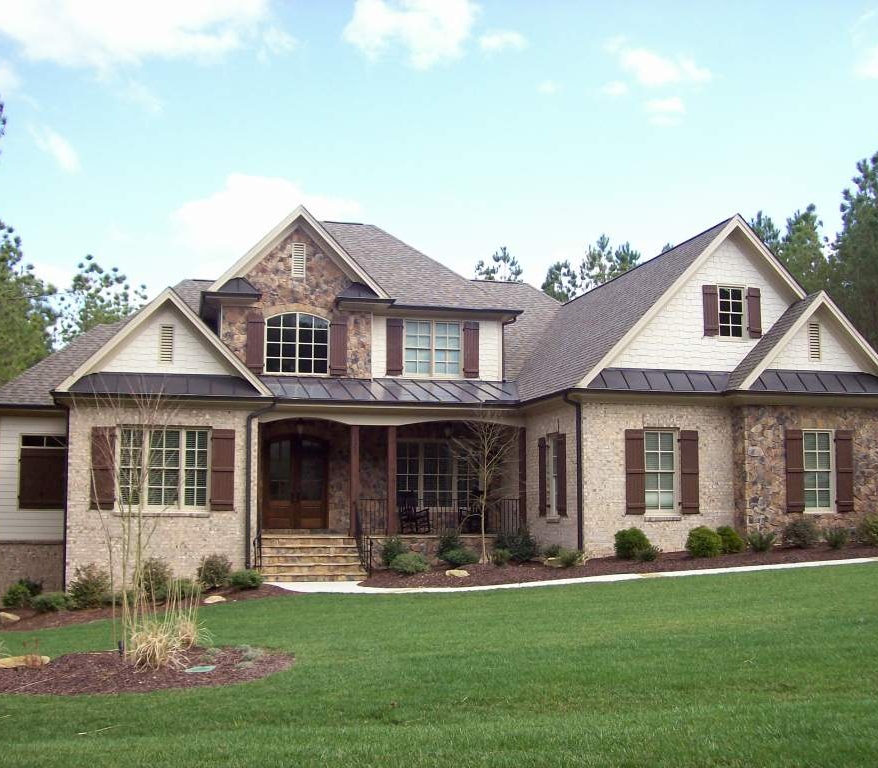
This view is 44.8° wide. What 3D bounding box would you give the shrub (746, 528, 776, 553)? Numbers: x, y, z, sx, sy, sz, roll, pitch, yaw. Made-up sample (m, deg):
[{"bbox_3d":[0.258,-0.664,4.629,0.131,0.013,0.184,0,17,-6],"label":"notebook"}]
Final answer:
[{"bbox_3d":[7.034,3.424,23.300,0.630,0.525,0.611,2,-6,-13],"label":"shrub"}]

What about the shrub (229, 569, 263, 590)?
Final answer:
[{"bbox_3d":[-4.320,4.388,23.900,0.733,0.494,0.711,2,-6,-13],"label":"shrub"}]

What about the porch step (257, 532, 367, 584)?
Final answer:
[{"bbox_3d":[-3.049,4.193,25.538,2.375,0.976,1.390,2,-6,-13],"label":"porch step"}]

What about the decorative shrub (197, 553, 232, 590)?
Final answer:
[{"bbox_3d":[-4.909,4.100,23.288,0.721,0.806,0.685,2,-7,-14],"label":"decorative shrub"}]

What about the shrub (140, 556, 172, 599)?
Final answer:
[{"bbox_3d":[-6.086,4.168,22.941,0.710,0.878,0.675,2,-7,-14],"label":"shrub"}]

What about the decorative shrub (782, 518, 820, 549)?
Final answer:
[{"bbox_3d":[8.005,3.309,23.576,0.800,0.650,0.780,2,-7,-14],"label":"decorative shrub"}]

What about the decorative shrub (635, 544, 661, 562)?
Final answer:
[{"bbox_3d":[4.246,3.435,21.583,0.511,0.354,0.486,2,-7,-14],"label":"decorative shrub"}]

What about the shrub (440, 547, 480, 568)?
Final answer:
[{"bbox_3d":[0.493,4.171,25.600,0.923,0.529,0.895,2,-6,-13],"label":"shrub"}]

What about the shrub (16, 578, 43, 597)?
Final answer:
[{"bbox_3d":[-10.061,5.037,26.167,0.680,0.580,0.720,2,-7,-14],"label":"shrub"}]

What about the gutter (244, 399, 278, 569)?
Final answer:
[{"bbox_3d":[-4.074,2.294,24.291,0.667,3.827,0.450,2,-7,-14],"label":"gutter"}]

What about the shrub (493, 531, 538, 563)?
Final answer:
[{"bbox_3d":[1.875,3.983,26.100,1.035,0.784,1.004,0,-6,0],"label":"shrub"}]

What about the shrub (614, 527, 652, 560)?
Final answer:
[{"bbox_3d":[4.202,3.462,23.085,0.780,0.720,0.780,0,-6,0],"label":"shrub"}]

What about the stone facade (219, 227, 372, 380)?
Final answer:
[{"bbox_3d":[-3.880,-2.230,29.187,4.192,4.211,0.250,2,-7,-14],"label":"stone facade"}]

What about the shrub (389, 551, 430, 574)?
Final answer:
[{"bbox_3d":[-0.670,4.074,24.168,0.881,0.484,0.837,0,-6,0],"label":"shrub"}]

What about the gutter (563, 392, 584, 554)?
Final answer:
[{"bbox_3d":[3.023,1.977,23.841,0.452,3.594,0.200,2,-7,-14],"label":"gutter"}]

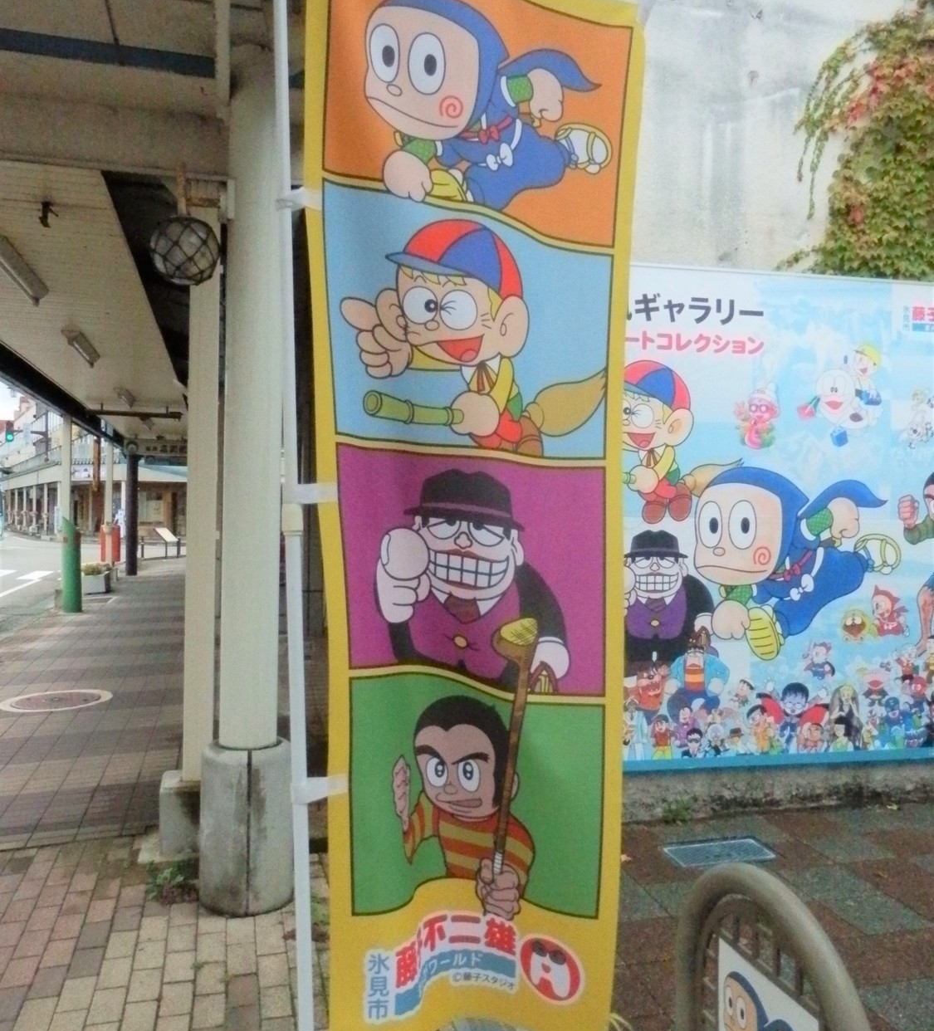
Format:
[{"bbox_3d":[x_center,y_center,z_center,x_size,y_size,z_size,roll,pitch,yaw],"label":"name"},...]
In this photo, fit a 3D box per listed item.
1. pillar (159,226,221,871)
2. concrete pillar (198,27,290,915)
[{"bbox_3d":[-1.211,0.035,4.133,0.318,2.900,0.328,1,0,-15],"label":"pillar"},{"bbox_3d":[-0.839,-0.144,3.523,0.352,3.273,0.352,1,0,-15],"label":"concrete pillar"}]

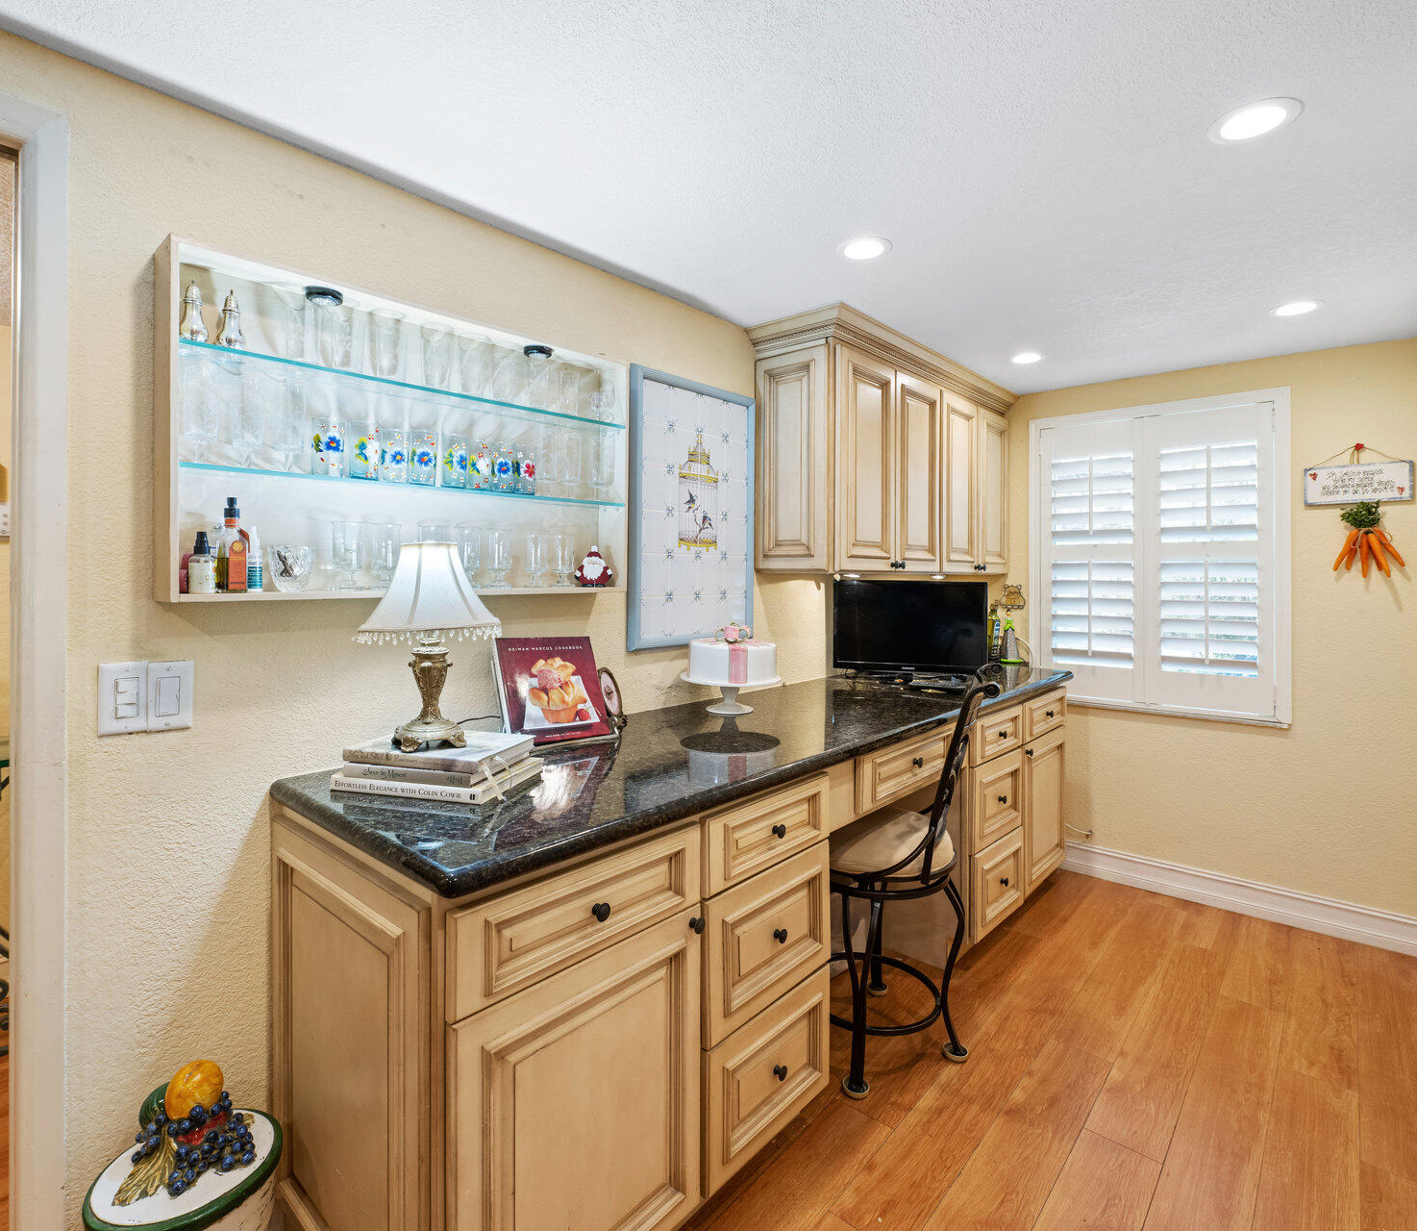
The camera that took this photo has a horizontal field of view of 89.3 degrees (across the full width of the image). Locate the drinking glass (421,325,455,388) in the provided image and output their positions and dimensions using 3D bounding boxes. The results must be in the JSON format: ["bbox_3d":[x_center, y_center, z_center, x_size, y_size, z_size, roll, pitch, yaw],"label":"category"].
[{"bbox_3d":[-0.622,-0.576,1.651,0.071,0.147,0.071,2,3,43],"label":"drinking glass"}]

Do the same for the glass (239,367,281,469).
[{"bbox_3d":[-0.876,-0.382,1.402,0.066,0.183,0.066,2,3,42],"label":"glass"}]

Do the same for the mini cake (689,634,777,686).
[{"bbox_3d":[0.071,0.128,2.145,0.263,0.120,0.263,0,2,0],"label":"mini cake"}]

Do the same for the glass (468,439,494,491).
[{"bbox_3d":[-0.545,-0.353,1.716,0.055,0.125,0.055,2,3,43],"label":"glass"}]

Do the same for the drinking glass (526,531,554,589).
[{"bbox_3d":[-0.401,-0.129,1.695,0.059,0.126,0.059,0,2,0],"label":"drinking glass"}]

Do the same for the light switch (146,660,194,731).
[{"bbox_3d":[-0.917,0.137,1.224,0.012,0.116,0.067,2,3,42],"label":"light switch"}]

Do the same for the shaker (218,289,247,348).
[{"bbox_3d":[-0.801,-0.490,1.208,0.043,0.097,0.043,2,3,42],"label":"shaker"}]

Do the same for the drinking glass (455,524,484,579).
[{"bbox_3d":[-0.550,-0.136,1.655,0.060,0.135,0.060,1,2,42],"label":"drinking glass"}]

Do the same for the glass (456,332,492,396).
[{"bbox_3d":[-0.567,-0.606,1.739,0.085,0.126,0.085,0,2,0],"label":"glass"}]

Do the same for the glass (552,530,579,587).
[{"bbox_3d":[-0.371,-0.145,1.854,0.060,0.138,0.060,0,2,0],"label":"glass"}]

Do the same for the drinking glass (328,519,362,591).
[{"bbox_3d":[-0.768,-0.127,1.520,0.063,0.143,0.063,2,3,42],"label":"drinking glass"}]

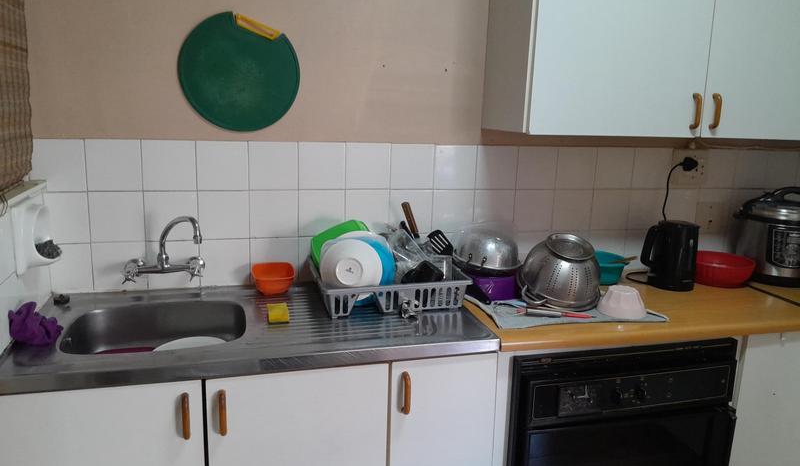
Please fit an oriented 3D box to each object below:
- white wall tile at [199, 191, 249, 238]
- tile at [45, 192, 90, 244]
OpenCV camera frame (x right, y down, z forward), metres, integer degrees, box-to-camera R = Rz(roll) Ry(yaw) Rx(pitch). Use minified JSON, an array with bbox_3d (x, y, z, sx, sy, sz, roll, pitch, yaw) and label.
[{"bbox_3d":[-0.548,-0.056,1.881,0.150,0.150,0.010,-1,10,-14],"label":"white wall tile"},{"bbox_3d":[-0.973,-0.044,1.771,0.117,0.150,0.010,-1,10,-14],"label":"tile"}]

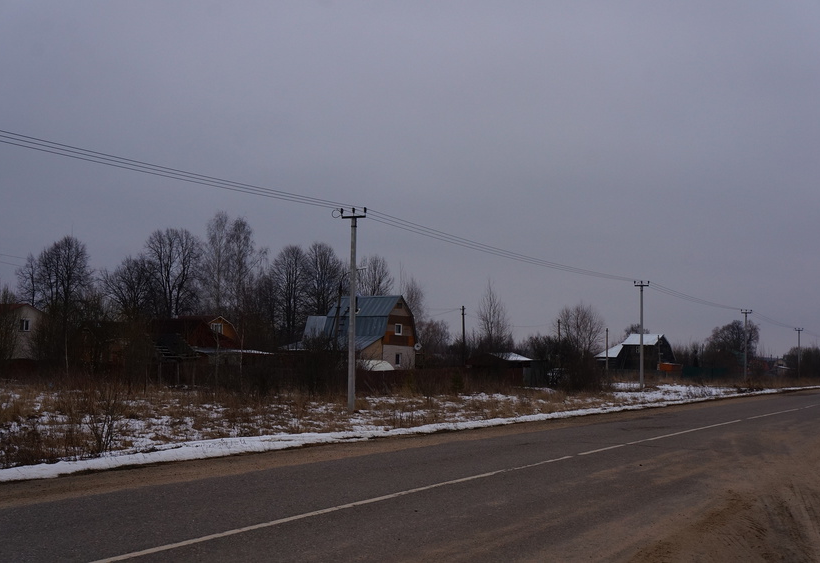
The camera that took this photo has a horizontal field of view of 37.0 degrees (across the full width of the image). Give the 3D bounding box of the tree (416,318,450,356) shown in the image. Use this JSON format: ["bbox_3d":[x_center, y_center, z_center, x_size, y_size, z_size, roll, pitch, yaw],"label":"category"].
[{"bbox_3d":[2.384,7.197,129.807,4.000,6.555,4.000,0,-4,0],"label":"tree"}]

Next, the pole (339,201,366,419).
[{"bbox_3d":[-2.522,1.233,54.030,1.200,9.001,0.320,-1,-4,24],"label":"pole"}]

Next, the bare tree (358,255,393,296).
[{"bbox_3d":[-4.327,4.080,149.545,5.200,14.800,5.200,1,-4,0],"label":"bare tree"}]

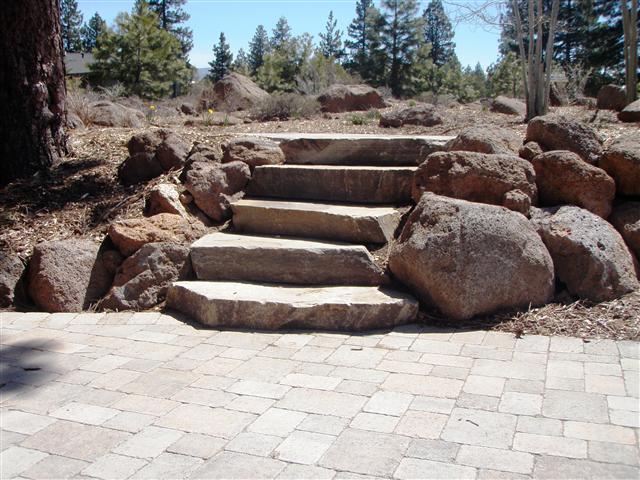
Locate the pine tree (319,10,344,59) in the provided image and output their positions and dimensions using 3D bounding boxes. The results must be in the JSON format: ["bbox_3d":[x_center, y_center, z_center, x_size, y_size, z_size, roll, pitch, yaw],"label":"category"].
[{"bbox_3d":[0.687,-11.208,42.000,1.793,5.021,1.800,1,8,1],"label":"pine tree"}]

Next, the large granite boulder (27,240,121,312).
[{"bbox_3d":[-1.421,0.193,4.050,0.496,0.380,0.420,-2,8,-19],"label":"large granite boulder"}]

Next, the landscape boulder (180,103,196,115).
[{"bbox_3d":[-2.340,-2.340,12.500,0.285,0.213,0.240,-1,8,-10],"label":"landscape boulder"}]

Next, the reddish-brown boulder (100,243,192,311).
[{"bbox_3d":[-1.000,0.202,4.050,0.507,0.352,0.400,-2,8,-14],"label":"reddish-brown boulder"}]

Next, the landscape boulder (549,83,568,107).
[{"bbox_3d":[4.376,-2.692,13.000,0.518,0.444,0.500,3,8,18],"label":"landscape boulder"}]

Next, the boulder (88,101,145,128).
[{"bbox_3d":[-2.694,-1.661,9.300,0.741,0.371,0.600,-2,8,-16],"label":"boulder"}]

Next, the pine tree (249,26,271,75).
[{"bbox_3d":[-3.875,-11.561,45.000,1.665,4.483,1.700,0,8,-5],"label":"pine tree"}]

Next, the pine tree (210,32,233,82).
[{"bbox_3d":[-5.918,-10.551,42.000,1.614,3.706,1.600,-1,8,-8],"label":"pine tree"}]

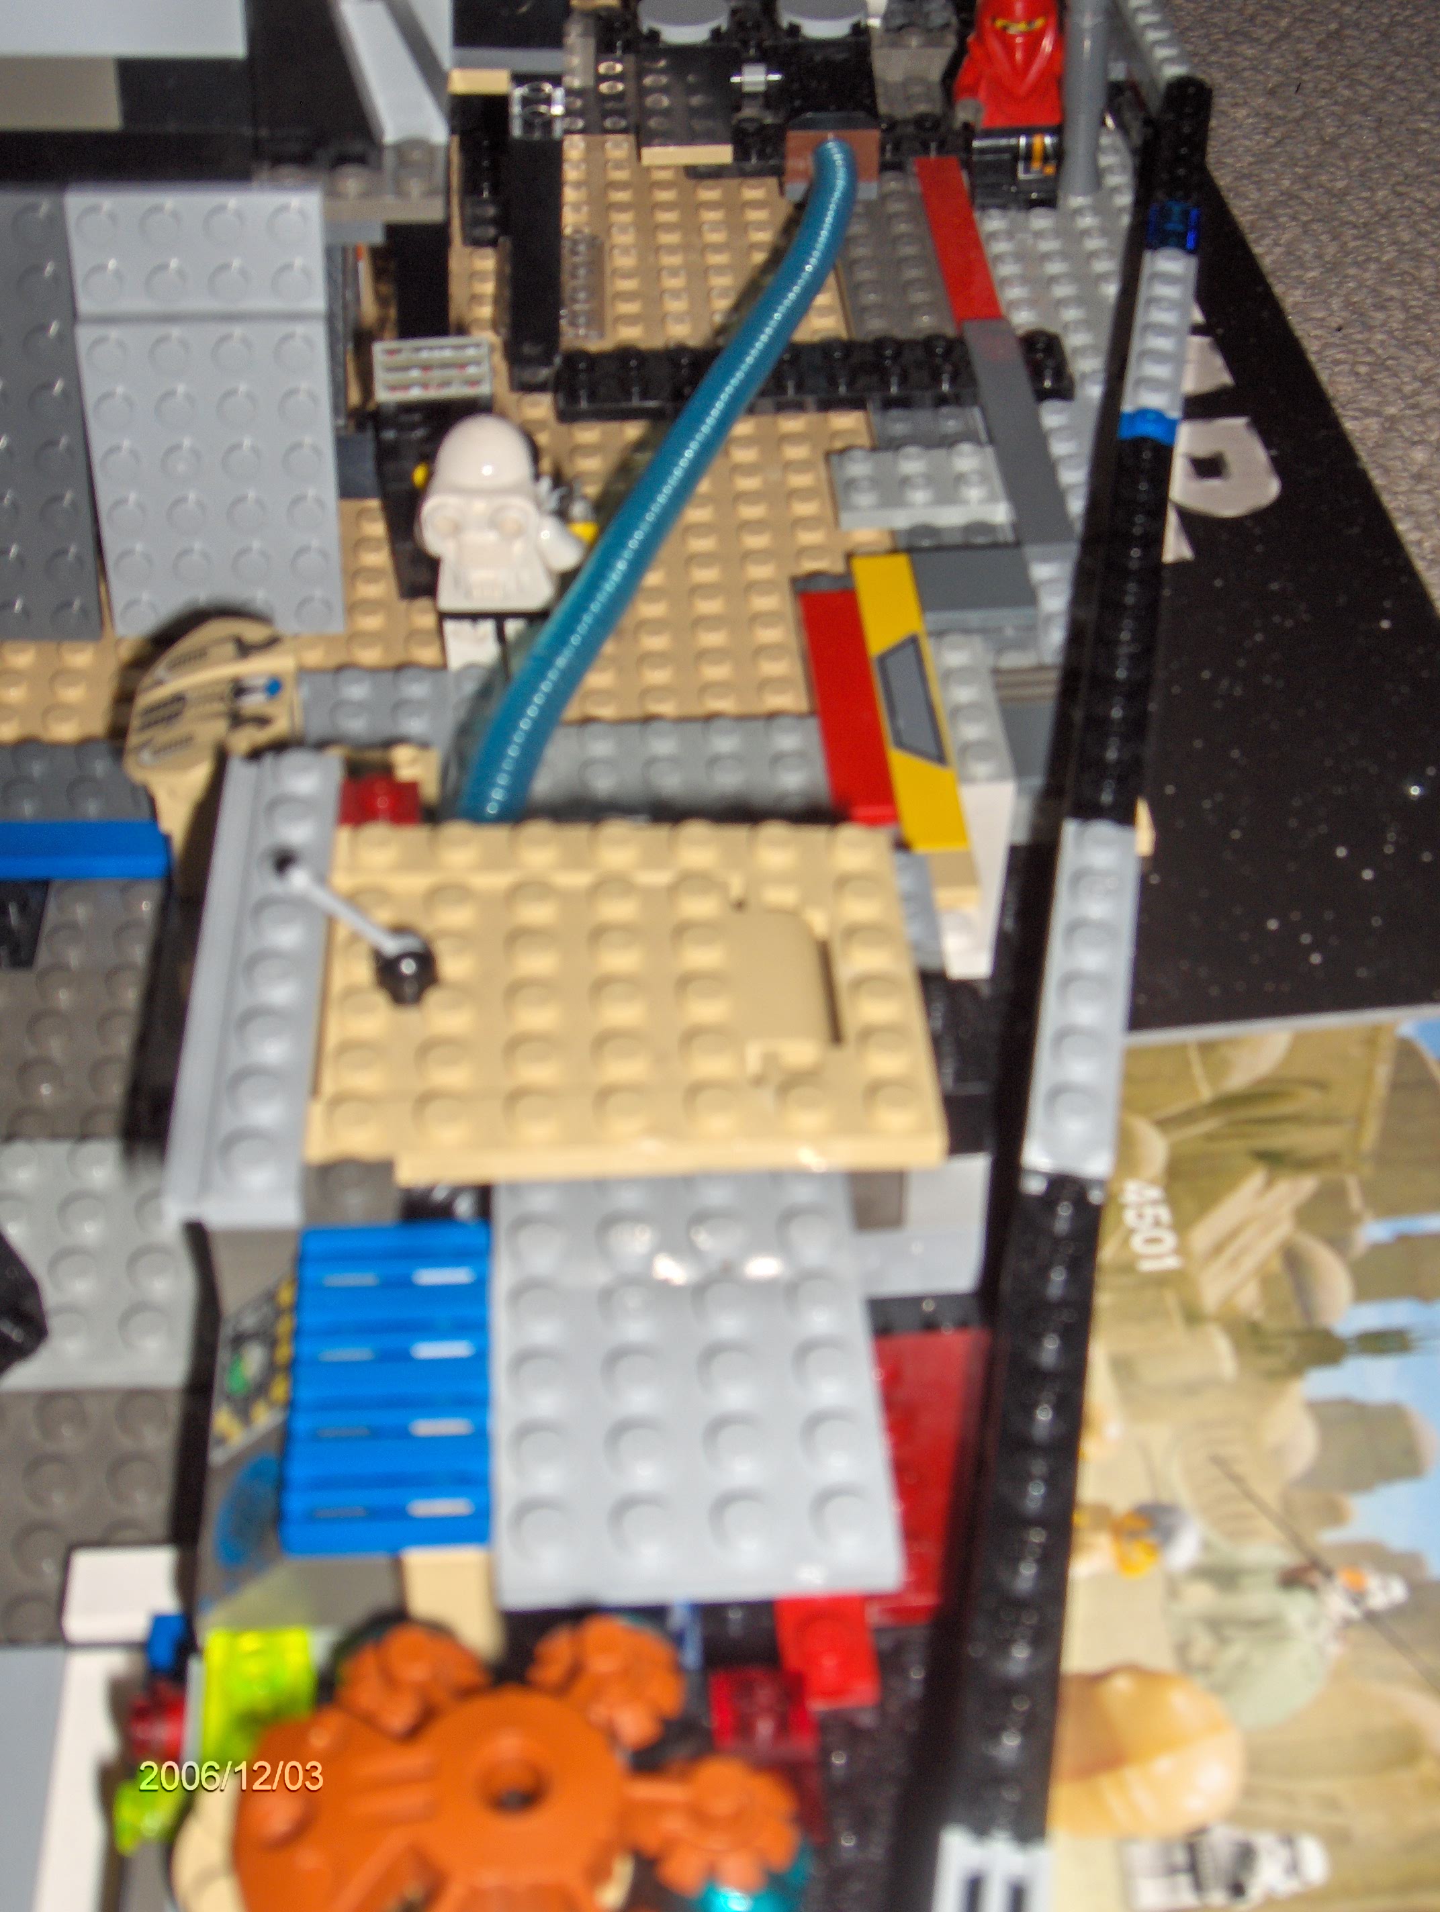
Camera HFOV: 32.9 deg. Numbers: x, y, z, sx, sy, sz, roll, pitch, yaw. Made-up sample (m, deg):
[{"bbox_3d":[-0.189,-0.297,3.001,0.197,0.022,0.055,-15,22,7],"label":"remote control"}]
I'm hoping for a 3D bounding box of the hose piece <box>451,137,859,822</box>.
[{"bbox_3d":[-0.003,-0.072,0.336,0.015,0.015,0.206,8,39,9],"label":"hose piece"}]

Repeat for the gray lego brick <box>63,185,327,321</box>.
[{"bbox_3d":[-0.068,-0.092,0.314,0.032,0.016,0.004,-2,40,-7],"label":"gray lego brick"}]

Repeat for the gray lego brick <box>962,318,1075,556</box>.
[{"bbox_3d":[0.044,-0.078,0.366,0.008,0.003,0.064,-2,42,-3],"label":"gray lego brick"}]

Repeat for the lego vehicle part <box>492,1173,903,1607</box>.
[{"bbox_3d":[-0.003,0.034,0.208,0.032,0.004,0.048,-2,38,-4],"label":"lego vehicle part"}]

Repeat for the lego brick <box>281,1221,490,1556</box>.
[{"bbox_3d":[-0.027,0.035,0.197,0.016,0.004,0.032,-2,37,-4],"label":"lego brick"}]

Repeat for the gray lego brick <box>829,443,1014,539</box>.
[{"bbox_3d":[0.029,-0.071,0.365,0.024,0.005,0.016,-3,43,-3],"label":"gray lego brick"}]

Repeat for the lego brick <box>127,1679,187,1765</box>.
[{"bbox_3d":[-0.047,0.065,0.205,0.006,0.007,0.007,-3,43,-3],"label":"lego brick"}]

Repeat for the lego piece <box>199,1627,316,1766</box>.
[{"bbox_3d":[-0.035,0.057,0.185,0.008,0.011,0.009,-3,43,-3],"label":"lego piece"}]

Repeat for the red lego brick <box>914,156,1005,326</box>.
[{"bbox_3d":[0.041,-0.120,0.415,0.008,0.003,0.064,-2,42,-3],"label":"red lego brick"}]

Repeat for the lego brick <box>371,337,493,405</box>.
[{"bbox_3d":[-0.039,-0.080,0.334,0.016,0.008,0.004,-2,13,-4],"label":"lego brick"}]

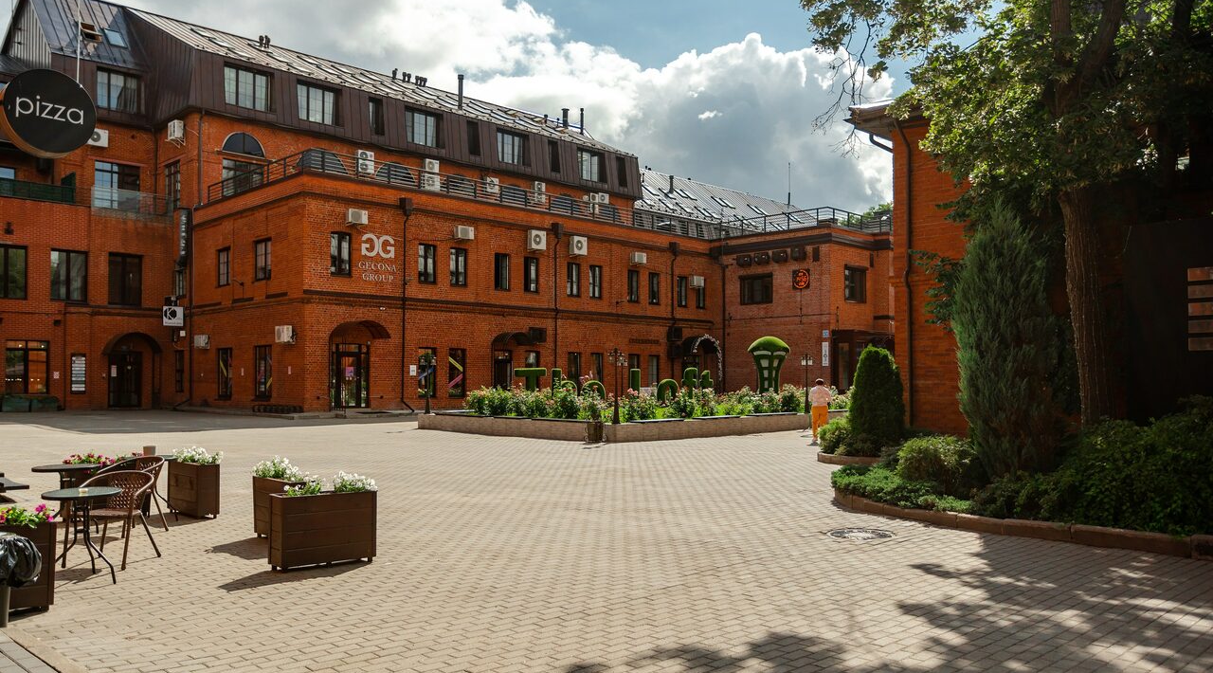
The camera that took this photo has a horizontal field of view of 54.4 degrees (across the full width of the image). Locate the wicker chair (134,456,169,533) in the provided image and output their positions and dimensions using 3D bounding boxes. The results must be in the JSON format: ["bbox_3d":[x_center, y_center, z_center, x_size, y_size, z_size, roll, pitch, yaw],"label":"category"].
[{"bbox_3d":[-5.100,1.708,12.611,0.580,0.770,0.630,-1,-3,30],"label":"wicker chair"}]

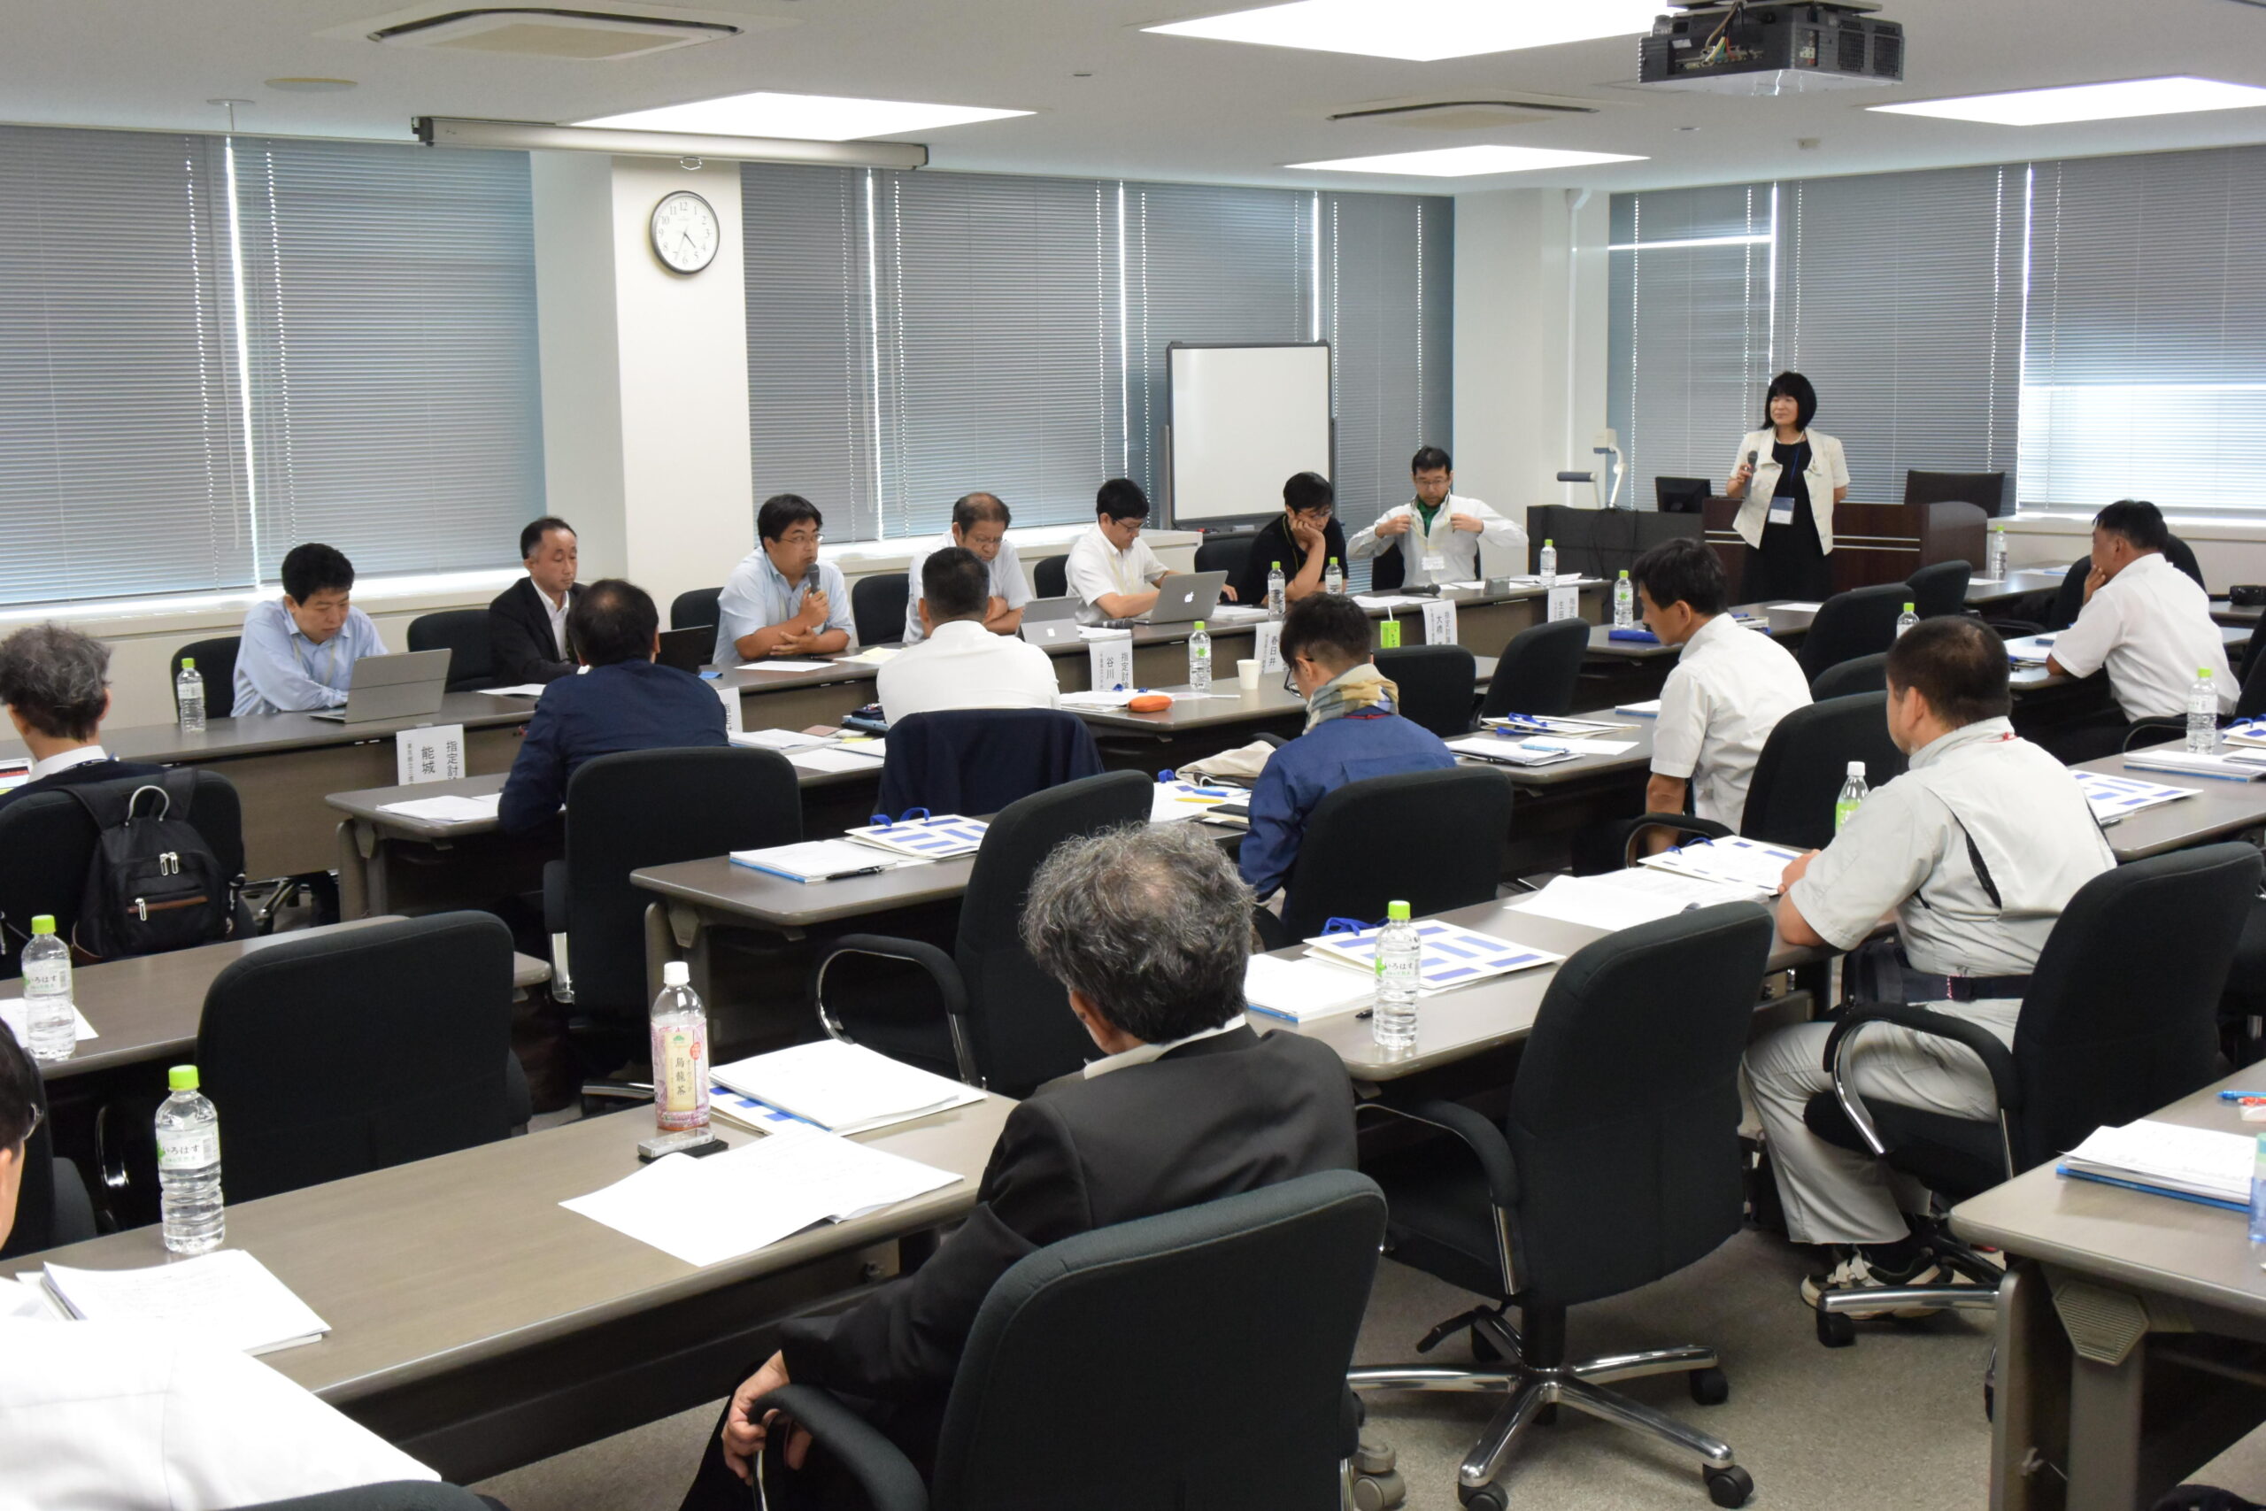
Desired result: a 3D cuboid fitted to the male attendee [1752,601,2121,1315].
[{"bbox_3d":[1.354,0.386,4.238,0.740,1.265,0.570,8,13,43],"label":"male attendee"}]

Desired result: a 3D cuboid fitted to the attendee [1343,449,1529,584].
[{"bbox_3d":[1.385,-0.738,11.014,0.780,1.320,0.720,-4,10,-18],"label":"attendee"}]

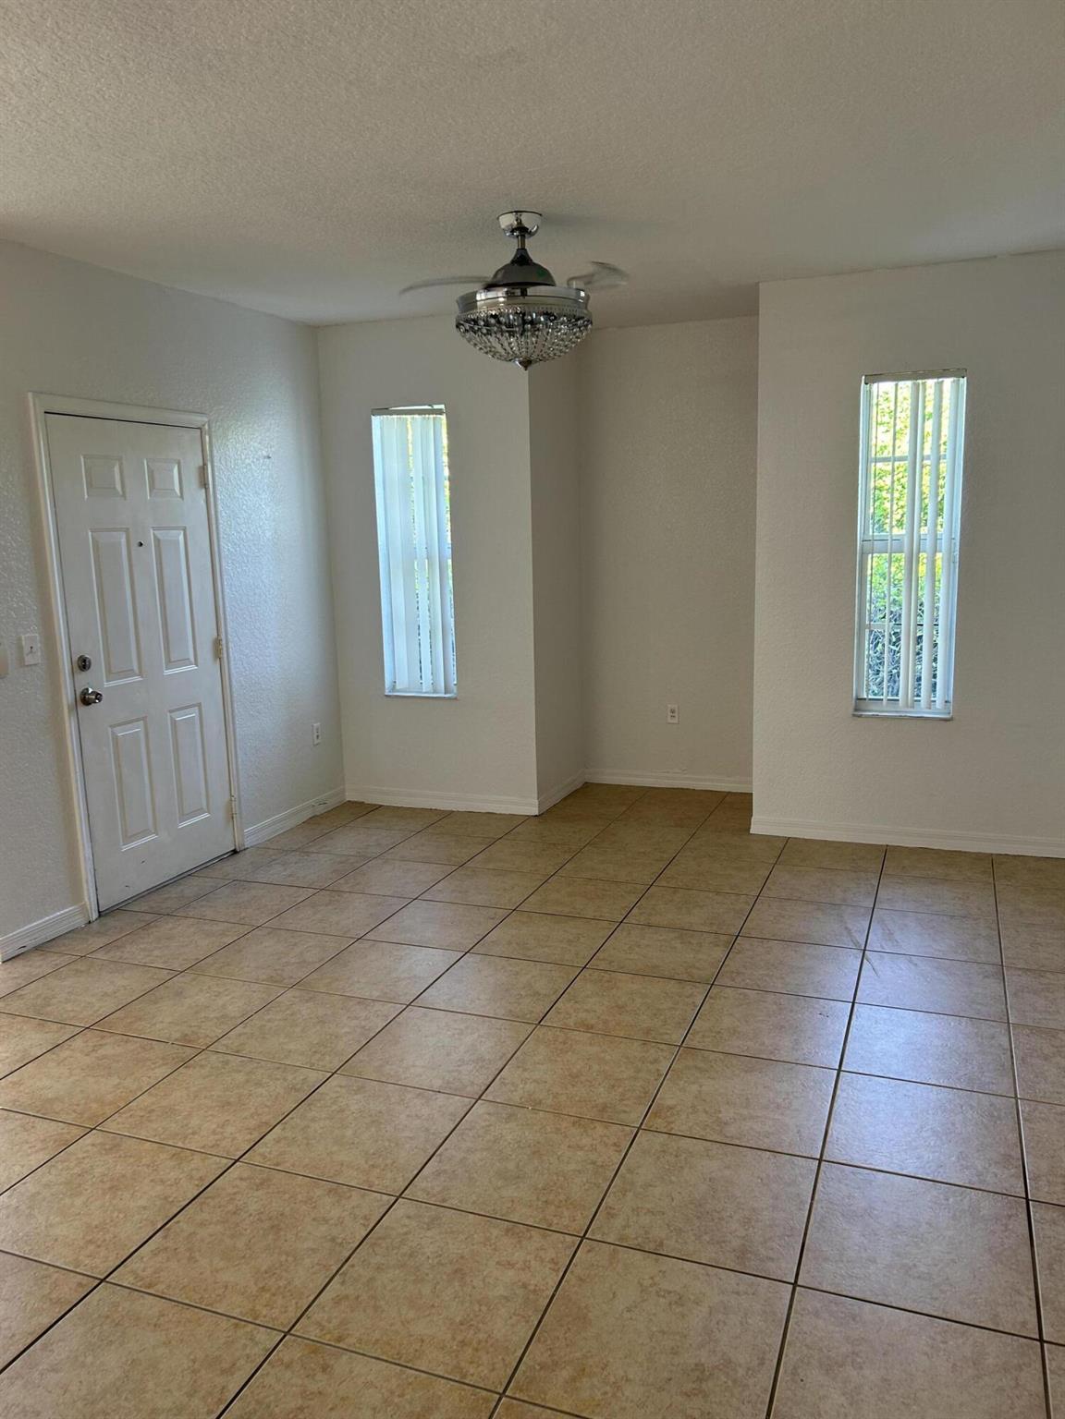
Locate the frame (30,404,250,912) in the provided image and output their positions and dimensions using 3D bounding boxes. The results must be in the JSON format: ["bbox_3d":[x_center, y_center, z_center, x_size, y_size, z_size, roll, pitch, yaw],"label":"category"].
[{"bbox_3d":[-1.708,-0.252,4.686,0.120,2.100,1.049,2,10,21],"label":"frame"}]

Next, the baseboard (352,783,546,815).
[{"bbox_3d":[-0.520,0.517,6.035,1.212,0.085,0.015,2,10,21],"label":"baseboard"}]

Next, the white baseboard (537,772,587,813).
[{"bbox_3d":[0.181,0.473,6.165,0.015,0.085,0.779,2,10,21],"label":"white baseboard"}]

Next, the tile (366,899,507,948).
[{"bbox_3d":[-0.369,0.858,4.220,0.451,0.010,0.453,2,10,21],"label":"tile"}]

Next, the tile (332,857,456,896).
[{"bbox_3d":[-0.629,0.769,4.812,0.452,0.015,0.452,2,10,21],"label":"tile"}]

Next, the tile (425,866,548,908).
[{"bbox_3d":[-0.203,0.783,4.643,0.452,0.012,0.452,2,10,21],"label":"tile"}]

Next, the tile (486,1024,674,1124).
[{"bbox_3d":[0.149,1.052,3.082,0.457,0.010,0.457,2,10,21],"label":"tile"}]

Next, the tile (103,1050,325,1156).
[{"bbox_3d":[-0.867,1.089,2.963,0.452,0.012,0.452,2,10,21],"label":"tile"}]

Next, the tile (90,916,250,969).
[{"bbox_3d":[-1.391,0.909,4.147,0.453,0.012,0.453,2,10,21],"label":"tile"}]

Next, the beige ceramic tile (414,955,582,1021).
[{"bbox_3d":[-0.110,0.952,3.638,0.452,0.012,0.452,2,10,21],"label":"beige ceramic tile"}]

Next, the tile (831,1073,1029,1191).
[{"bbox_3d":[0.999,1.073,2.721,0.451,0.010,0.453,2,10,21],"label":"tile"}]

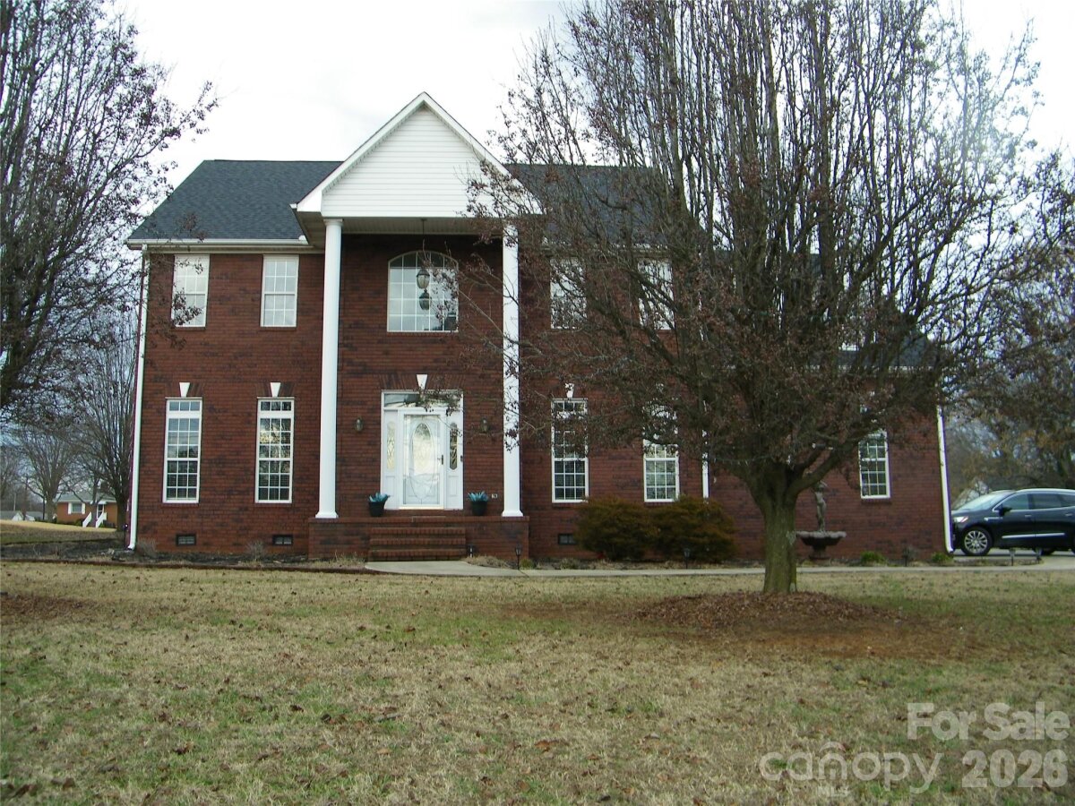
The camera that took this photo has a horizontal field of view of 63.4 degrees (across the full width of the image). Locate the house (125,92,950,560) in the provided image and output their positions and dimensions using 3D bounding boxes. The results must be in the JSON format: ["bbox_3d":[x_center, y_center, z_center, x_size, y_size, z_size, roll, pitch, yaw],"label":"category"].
[{"bbox_3d":[0.364,-1.492,22.391,18.600,10.400,12.000,0,-8,-3],"label":"house"}]

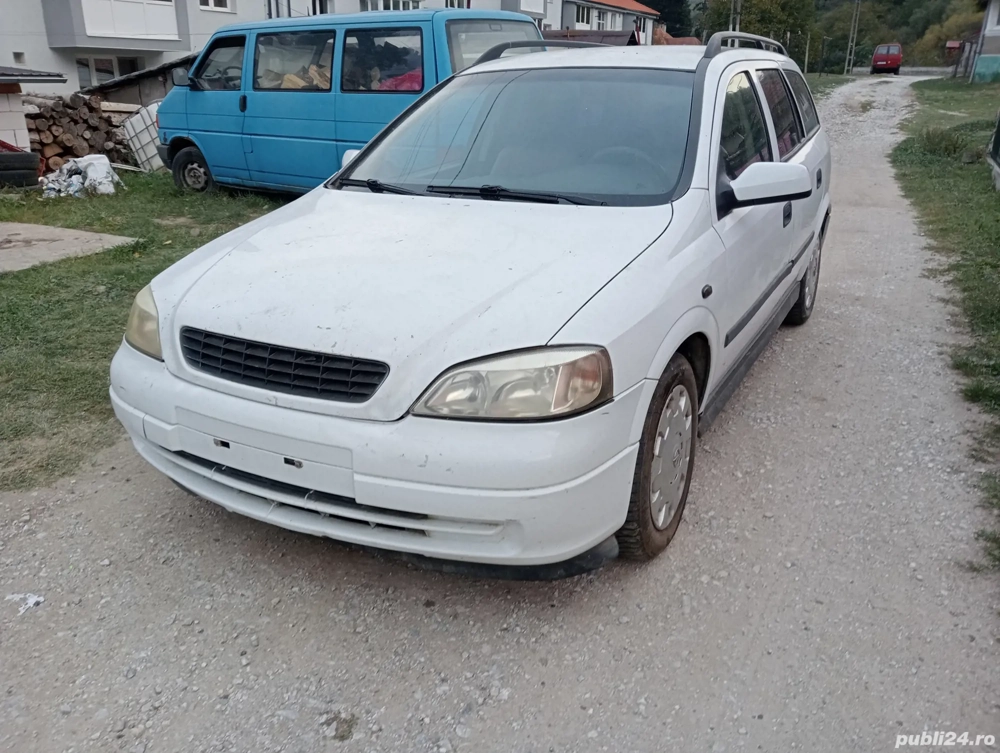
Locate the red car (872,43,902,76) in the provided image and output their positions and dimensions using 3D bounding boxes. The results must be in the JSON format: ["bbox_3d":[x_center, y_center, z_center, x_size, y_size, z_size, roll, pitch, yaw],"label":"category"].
[{"bbox_3d":[25.364,-20.729,53.097,1.690,1.830,4.200,9,22,22],"label":"red car"}]

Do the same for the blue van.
[{"bbox_3d":[-1.857,-2.914,9.039,4.650,1.930,1.860,14,25,34],"label":"blue van"}]

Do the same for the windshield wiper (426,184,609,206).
[{"bbox_3d":[0.038,-0.576,2.590,0.660,0.050,0.070,12,23,26],"label":"windshield wiper"}]

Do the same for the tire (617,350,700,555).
[{"bbox_3d":[0.427,0.221,2.405,0.190,0.610,0.610,9,22,26],"label":"tire"}]

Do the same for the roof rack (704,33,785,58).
[{"bbox_3d":[1.192,-1.519,3.770,0.070,0.115,1.760,10,22,27],"label":"roof rack"}]

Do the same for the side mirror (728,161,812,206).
[{"bbox_3d":[0.888,-0.640,2.661,0.240,0.155,0.175,10,22,27],"label":"side mirror"}]

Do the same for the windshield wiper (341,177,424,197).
[{"bbox_3d":[-0.385,-0.646,2.821,0.550,0.050,0.070,21,29,37],"label":"windshield wiper"}]

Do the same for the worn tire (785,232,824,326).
[{"bbox_3d":[1.679,-0.573,4.554,0.190,0.610,0.610,10,22,27],"label":"worn tire"}]

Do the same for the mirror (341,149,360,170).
[{"bbox_3d":[-0.646,-0.909,3.459,0.240,0.155,0.175,10,22,27],"label":"mirror"}]

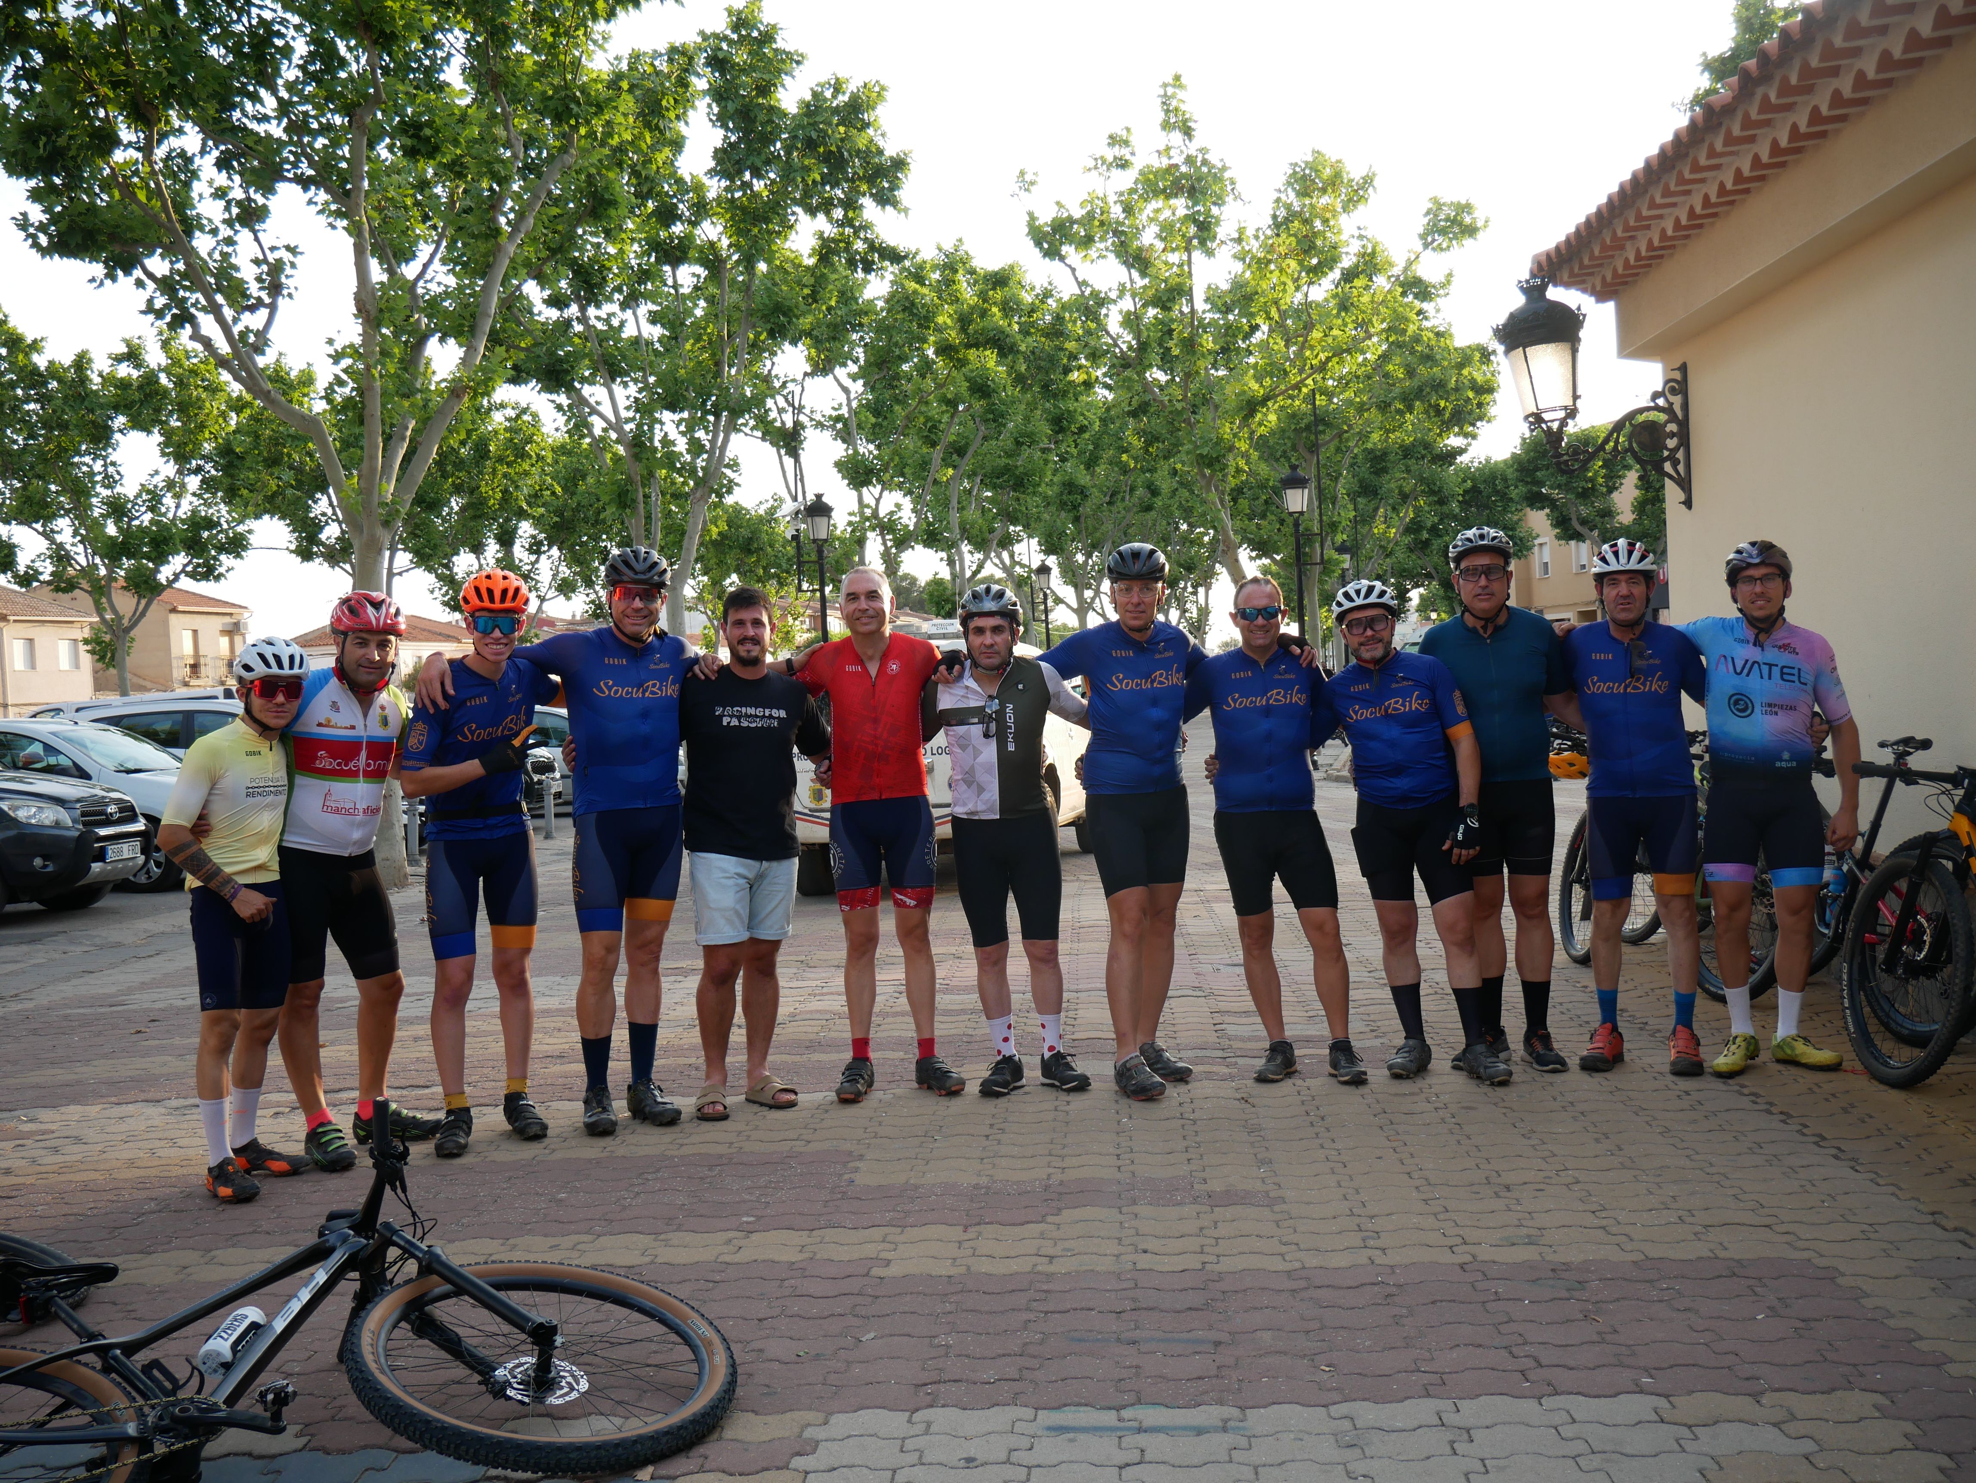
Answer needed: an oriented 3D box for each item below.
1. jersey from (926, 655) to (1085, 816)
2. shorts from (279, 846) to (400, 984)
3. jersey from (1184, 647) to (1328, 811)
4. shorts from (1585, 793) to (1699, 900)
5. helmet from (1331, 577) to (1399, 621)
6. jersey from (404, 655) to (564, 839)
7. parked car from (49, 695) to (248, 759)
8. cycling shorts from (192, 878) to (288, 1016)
[{"bbox_3d":[0.060,-0.010,6.982,0.560,0.575,0.280,-3,2,0],"label":"jersey"},{"bbox_3d":[-2.028,0.536,6.429,0.365,0.440,0.270,-2,0,-25],"label":"shorts"},{"bbox_3d":[0.954,-0.044,7.320,0.520,0.590,0.300,-2,1,5],"label":"jersey"},{"bbox_3d":[2.197,0.342,6.909,0.390,0.410,0.270,-2,2,15],"label":"shorts"},{"bbox_3d":[1.293,-0.485,7.058,0.220,0.160,0.275,-7,1,9],"label":"helmet"},{"bbox_3d":[-1.638,0.020,6.640,0.520,0.590,0.300,-3,1,-20],"label":"jersey"},{"bbox_3d":[-7.607,0.335,21.304,4.250,1.570,1.800,-2,2,4],"label":"parked car"},{"bbox_3d":[-2.203,0.597,6.048,0.295,0.400,0.245,-2,0,-29],"label":"cycling shorts"}]

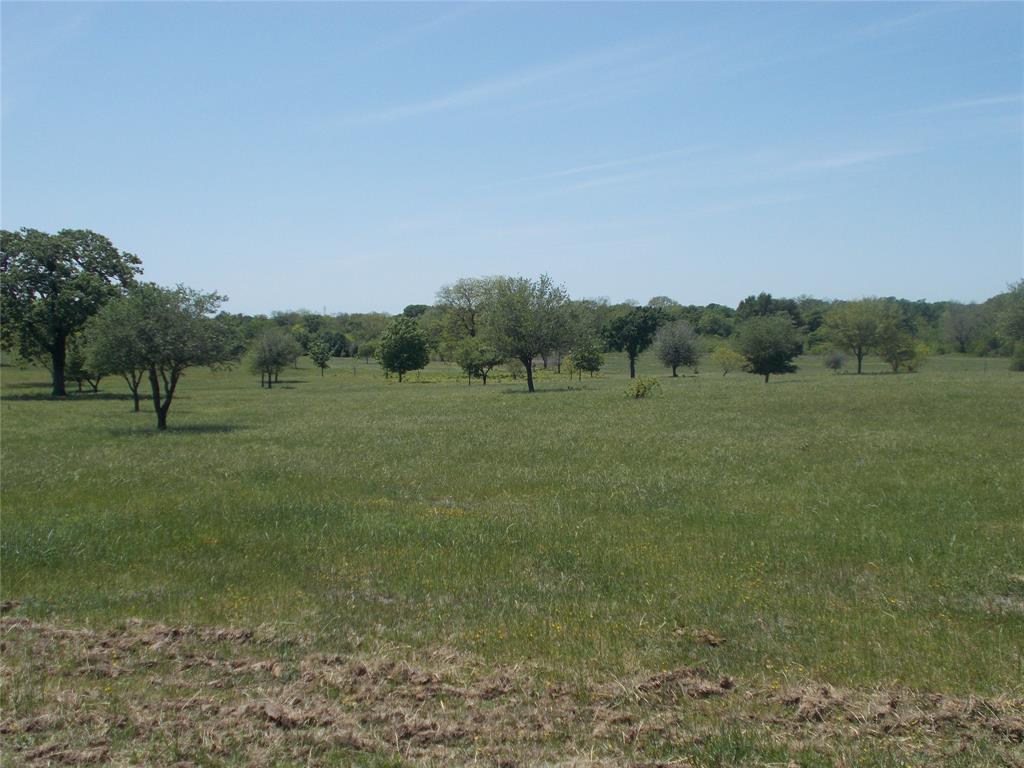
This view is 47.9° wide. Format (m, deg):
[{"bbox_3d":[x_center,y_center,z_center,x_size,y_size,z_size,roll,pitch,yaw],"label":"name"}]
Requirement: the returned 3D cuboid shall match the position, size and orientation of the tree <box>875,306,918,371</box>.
[{"bbox_3d":[32.562,-3.863,97.959,3.744,5.774,3.281,1,2,18],"label":"tree"}]

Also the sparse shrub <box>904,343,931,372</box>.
[{"bbox_3d":[34.430,-2.250,97.959,2.208,2.547,2.031,1,2,19],"label":"sparse shrub"}]

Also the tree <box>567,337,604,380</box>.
[{"bbox_3d":[4.705,-1.632,73.846,2.432,2.816,2.238,0,2,4],"label":"tree"}]

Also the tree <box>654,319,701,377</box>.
[{"bbox_3d":[12.080,-2.591,84.211,3.358,4.088,3.089,0,2,8],"label":"tree"}]

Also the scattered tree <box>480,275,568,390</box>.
[{"bbox_3d":[0.631,-2.361,53.933,4.020,5.516,3.699,0,2,1],"label":"scattered tree"}]

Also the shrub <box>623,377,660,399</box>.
[{"bbox_3d":[5.484,0.147,48.485,1.513,0.925,1.392,0,2,6],"label":"shrub"}]

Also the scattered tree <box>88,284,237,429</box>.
[{"bbox_3d":[-9.032,-0.711,29.814,3.825,3.721,3.519,-1,2,-17],"label":"scattered tree"}]

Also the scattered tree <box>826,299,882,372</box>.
[{"bbox_3d":[26.886,-3.729,90.566,4.396,5.966,4.044,1,2,17],"label":"scattered tree"}]

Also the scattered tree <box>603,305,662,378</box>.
[{"bbox_3d":[8.219,-2.899,78.689,4.092,5.047,3.765,0,2,6],"label":"scattered tree"}]

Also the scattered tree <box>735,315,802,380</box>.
[{"bbox_3d":[15.466,-2.141,69.565,4.100,4.100,3.772,0,2,13],"label":"scattered tree"}]

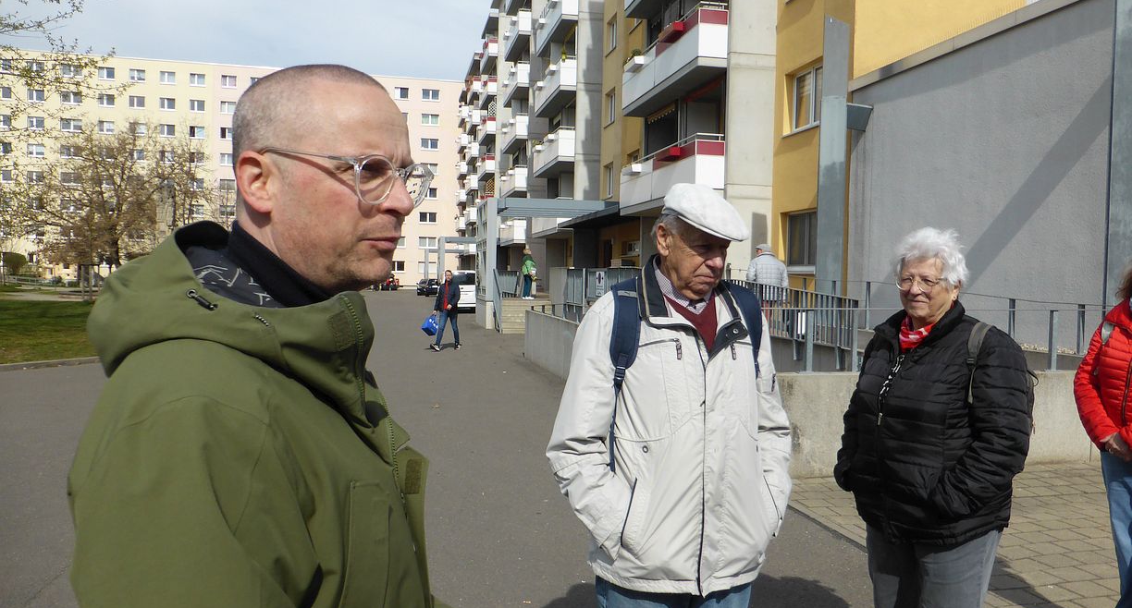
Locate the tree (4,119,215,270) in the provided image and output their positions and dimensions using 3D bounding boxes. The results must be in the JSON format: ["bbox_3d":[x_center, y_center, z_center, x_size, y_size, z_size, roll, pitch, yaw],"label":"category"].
[{"bbox_3d":[-26.796,-5.620,48.000,11.000,10.500,10.500,0,2,-29],"label":"tree"}]

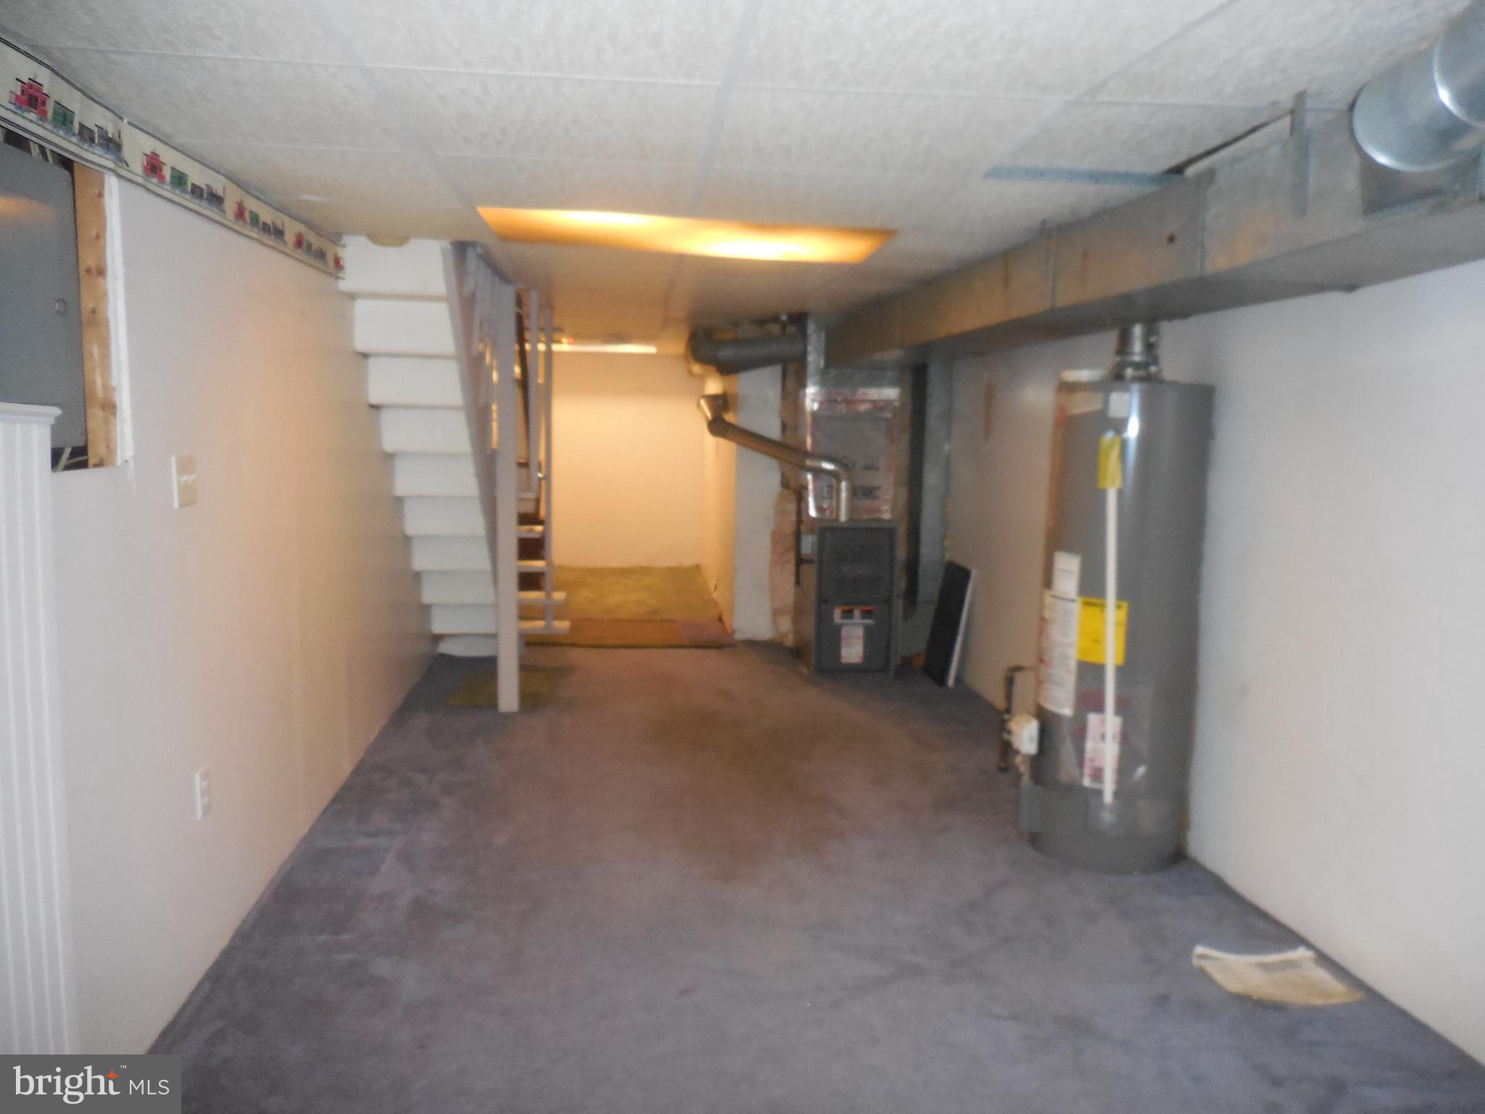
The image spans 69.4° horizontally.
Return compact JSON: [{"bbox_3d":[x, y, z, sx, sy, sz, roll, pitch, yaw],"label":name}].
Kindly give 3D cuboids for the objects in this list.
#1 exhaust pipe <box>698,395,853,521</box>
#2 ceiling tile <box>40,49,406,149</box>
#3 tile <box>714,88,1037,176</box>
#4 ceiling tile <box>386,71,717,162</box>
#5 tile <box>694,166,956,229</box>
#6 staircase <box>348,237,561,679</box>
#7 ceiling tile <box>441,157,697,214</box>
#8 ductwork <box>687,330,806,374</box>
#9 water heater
[{"bbox_3d":[0.173,-0.524,5.675,0.840,0.670,0.170,0,7,-6],"label":"exhaust pipe"},{"bbox_3d":[-0.921,-0.861,2.032,0.560,0.025,0.600,0,7,-6],"label":"ceiling tile"},{"bbox_3d":[0.253,-0.851,2.153,0.610,0.025,0.600,0,7,-6],"label":"tile"},{"bbox_3d":[-0.352,-0.856,2.091,0.600,0.025,0.600,0,7,-6],"label":"ceiling tile"},{"bbox_3d":[0.194,-0.926,2.761,0.610,0.025,0.600,0,7,-6],"label":"tile"},{"bbox_3d":[-1.192,-0.253,4.708,0.660,1.930,2.450,0,7,-6],"label":"staircase"},{"bbox_3d":[-0.410,-0.929,2.684,0.600,0.025,0.600,0,7,-6],"label":"ceiling tile"},{"bbox_3d":[0.025,-1.112,5.840,0.670,0.230,0.220,0,7,-6],"label":"ductwork"},{"bbox_3d":[1.167,0.114,3.344,0.510,1.620,0.480,0,7,-6],"label":"water heater"}]

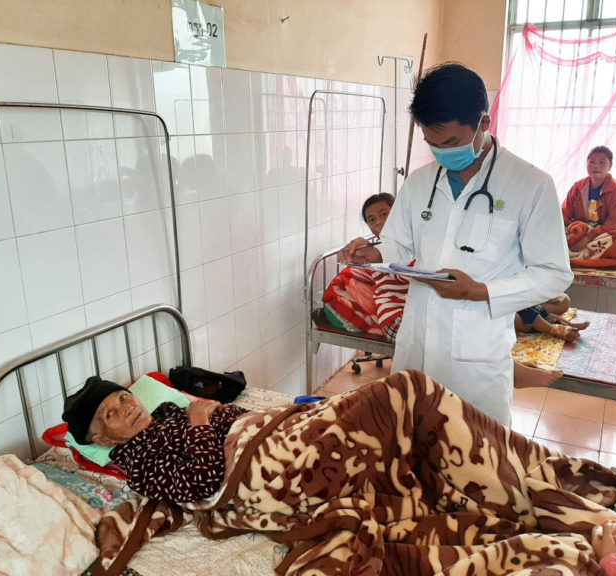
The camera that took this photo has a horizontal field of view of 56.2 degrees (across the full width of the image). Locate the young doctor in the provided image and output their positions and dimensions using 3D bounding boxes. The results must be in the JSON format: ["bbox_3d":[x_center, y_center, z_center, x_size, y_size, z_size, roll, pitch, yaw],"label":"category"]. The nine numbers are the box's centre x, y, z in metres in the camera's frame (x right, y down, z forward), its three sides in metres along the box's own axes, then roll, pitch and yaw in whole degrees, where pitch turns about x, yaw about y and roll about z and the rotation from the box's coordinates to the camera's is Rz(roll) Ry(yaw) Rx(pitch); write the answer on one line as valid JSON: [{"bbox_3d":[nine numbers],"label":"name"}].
[{"bbox_3d":[0.420,0.177,1.810,0.500,1.690,0.530,-16,22,-42],"label":"young doctor"}]

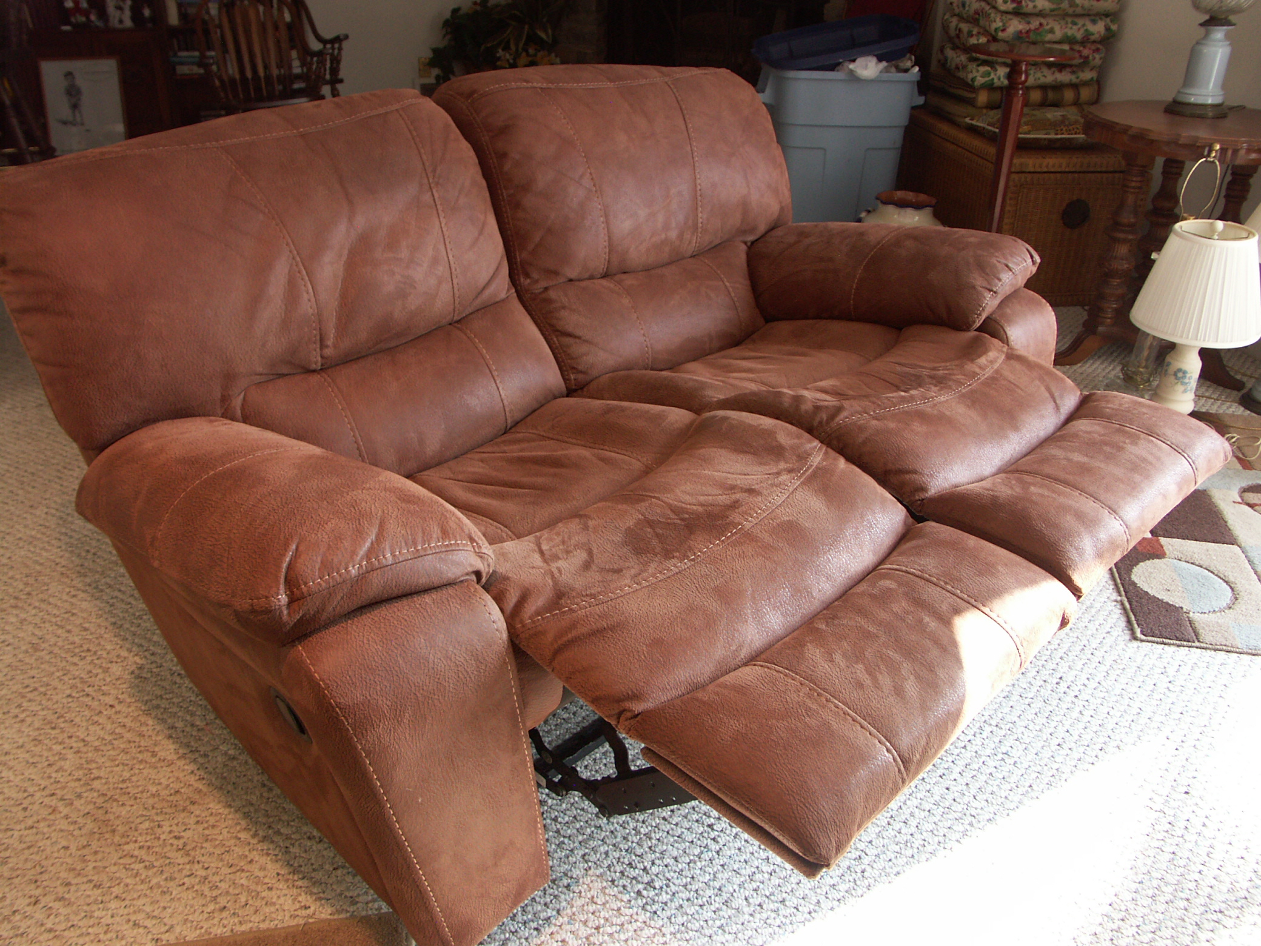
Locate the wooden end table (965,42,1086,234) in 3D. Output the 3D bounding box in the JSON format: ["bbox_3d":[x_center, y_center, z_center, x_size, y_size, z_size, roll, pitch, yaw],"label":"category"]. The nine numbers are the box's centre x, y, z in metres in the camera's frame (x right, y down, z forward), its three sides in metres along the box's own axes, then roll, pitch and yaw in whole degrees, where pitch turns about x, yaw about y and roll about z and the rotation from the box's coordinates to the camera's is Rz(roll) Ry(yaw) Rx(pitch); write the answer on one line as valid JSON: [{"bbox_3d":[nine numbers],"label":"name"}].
[{"bbox_3d":[1.045,-0.720,2.930,0.310,0.910,0.310,0,30,0],"label":"wooden end table"}]

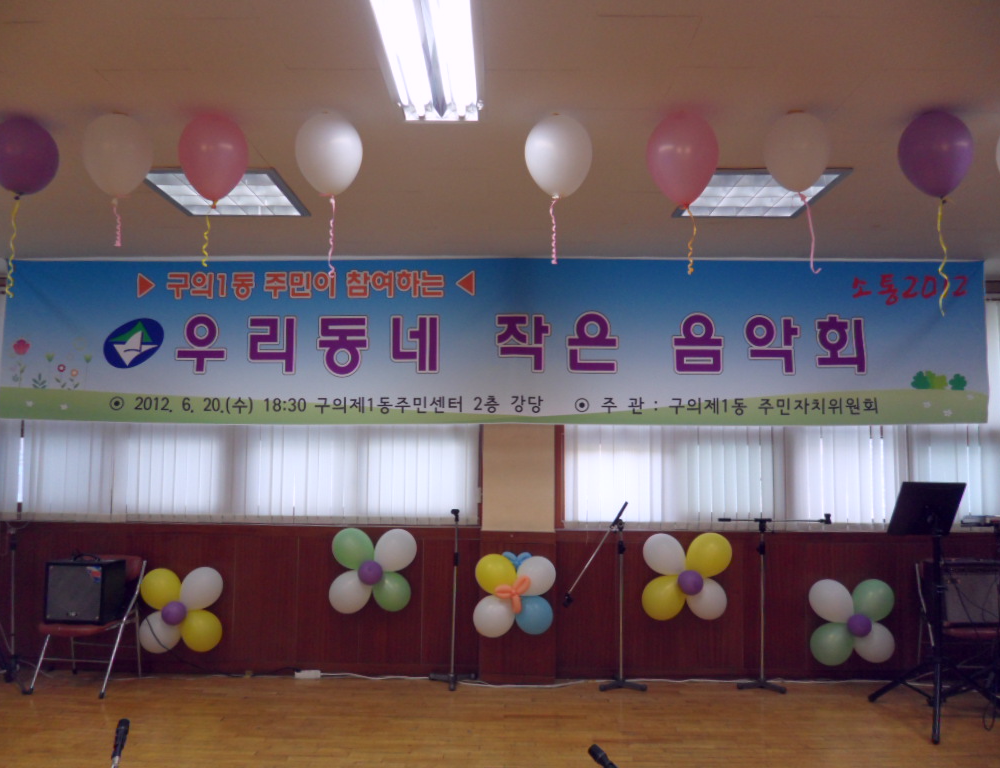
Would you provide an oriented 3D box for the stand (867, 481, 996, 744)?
[{"bbox_3d":[2.314,1.109,4.115,0.566,1.198,0.720,0,-5,1],"label":"stand"}]

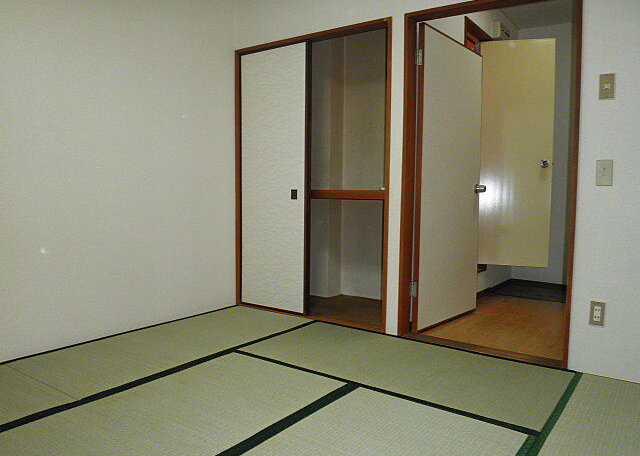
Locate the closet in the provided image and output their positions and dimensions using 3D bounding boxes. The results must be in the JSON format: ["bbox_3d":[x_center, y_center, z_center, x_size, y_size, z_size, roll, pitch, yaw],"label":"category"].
[{"bbox_3d":[-0.095,-0.351,3.509,1.370,2.026,0.110,3,5,36],"label":"closet"}]

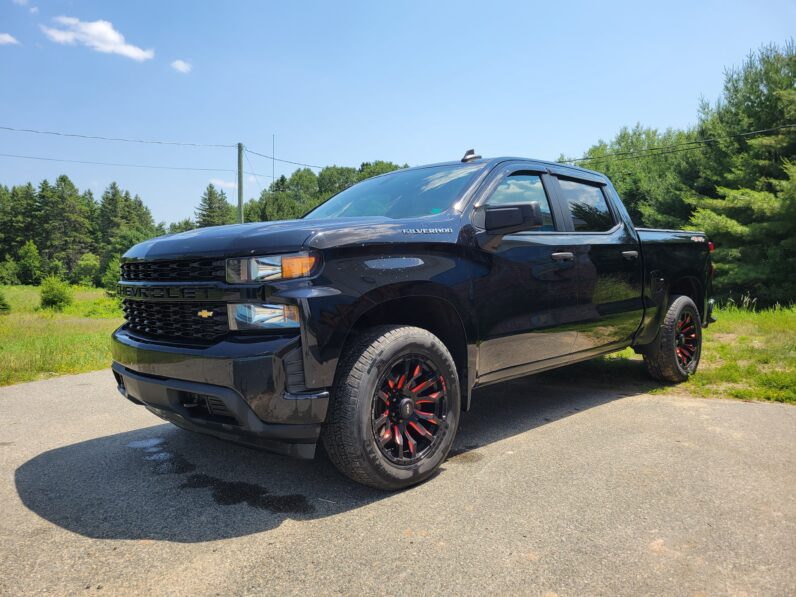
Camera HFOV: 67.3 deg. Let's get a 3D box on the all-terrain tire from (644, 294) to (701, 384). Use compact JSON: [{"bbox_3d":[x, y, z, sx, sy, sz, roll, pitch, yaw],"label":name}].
[{"bbox_3d":[2.650,0.396,5.769,0.830,0.830,0.300,-4,4,-44],"label":"all-terrain tire"}]

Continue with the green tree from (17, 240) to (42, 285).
[{"bbox_3d":[-29.584,-2.850,48.000,2.100,3.600,2.100,-1,3,0],"label":"green tree"}]

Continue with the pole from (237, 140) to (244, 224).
[{"bbox_3d":[-8.539,-4.214,33.128,0.280,8.800,0.280,-2,2,-22],"label":"pole"}]

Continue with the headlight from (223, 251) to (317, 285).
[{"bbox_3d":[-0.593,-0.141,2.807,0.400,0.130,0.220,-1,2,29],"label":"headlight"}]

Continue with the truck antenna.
[{"bbox_3d":[0.585,-1.148,4.837,0.225,0.100,0.070,-4,4,-44],"label":"truck antenna"}]

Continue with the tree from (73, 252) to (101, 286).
[{"bbox_3d":[-25.008,-2.328,48.000,2.300,2.800,2.300,-2,2,-22],"label":"tree"}]

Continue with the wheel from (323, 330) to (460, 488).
[{"bbox_3d":[-0.024,0.571,3.181,0.280,0.835,0.835,0,2,44],"label":"wheel"}]

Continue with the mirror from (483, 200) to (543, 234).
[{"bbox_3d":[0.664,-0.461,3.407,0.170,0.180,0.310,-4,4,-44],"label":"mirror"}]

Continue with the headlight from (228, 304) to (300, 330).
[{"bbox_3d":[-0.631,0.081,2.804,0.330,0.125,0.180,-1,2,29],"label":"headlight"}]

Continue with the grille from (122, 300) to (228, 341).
[{"bbox_3d":[-1.266,0.128,3.239,0.160,0.200,1.230,-3,2,-44],"label":"grille"}]

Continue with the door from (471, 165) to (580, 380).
[{"bbox_3d":[0.764,-0.247,3.855,1.160,1.355,0.280,-4,4,-44],"label":"door"}]

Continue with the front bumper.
[{"bbox_3d":[-1.148,0.409,3.196,0.430,0.560,2.000,-4,4,-44],"label":"front bumper"}]

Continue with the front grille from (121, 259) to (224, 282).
[{"bbox_3d":[-1.237,-0.140,3.088,0.120,0.120,1.260,-4,4,-44],"label":"front grille"}]

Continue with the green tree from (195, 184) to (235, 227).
[{"bbox_3d":[-18.462,-6.345,60.148,4.600,10.200,4.600,-2,2,-22],"label":"green tree"}]

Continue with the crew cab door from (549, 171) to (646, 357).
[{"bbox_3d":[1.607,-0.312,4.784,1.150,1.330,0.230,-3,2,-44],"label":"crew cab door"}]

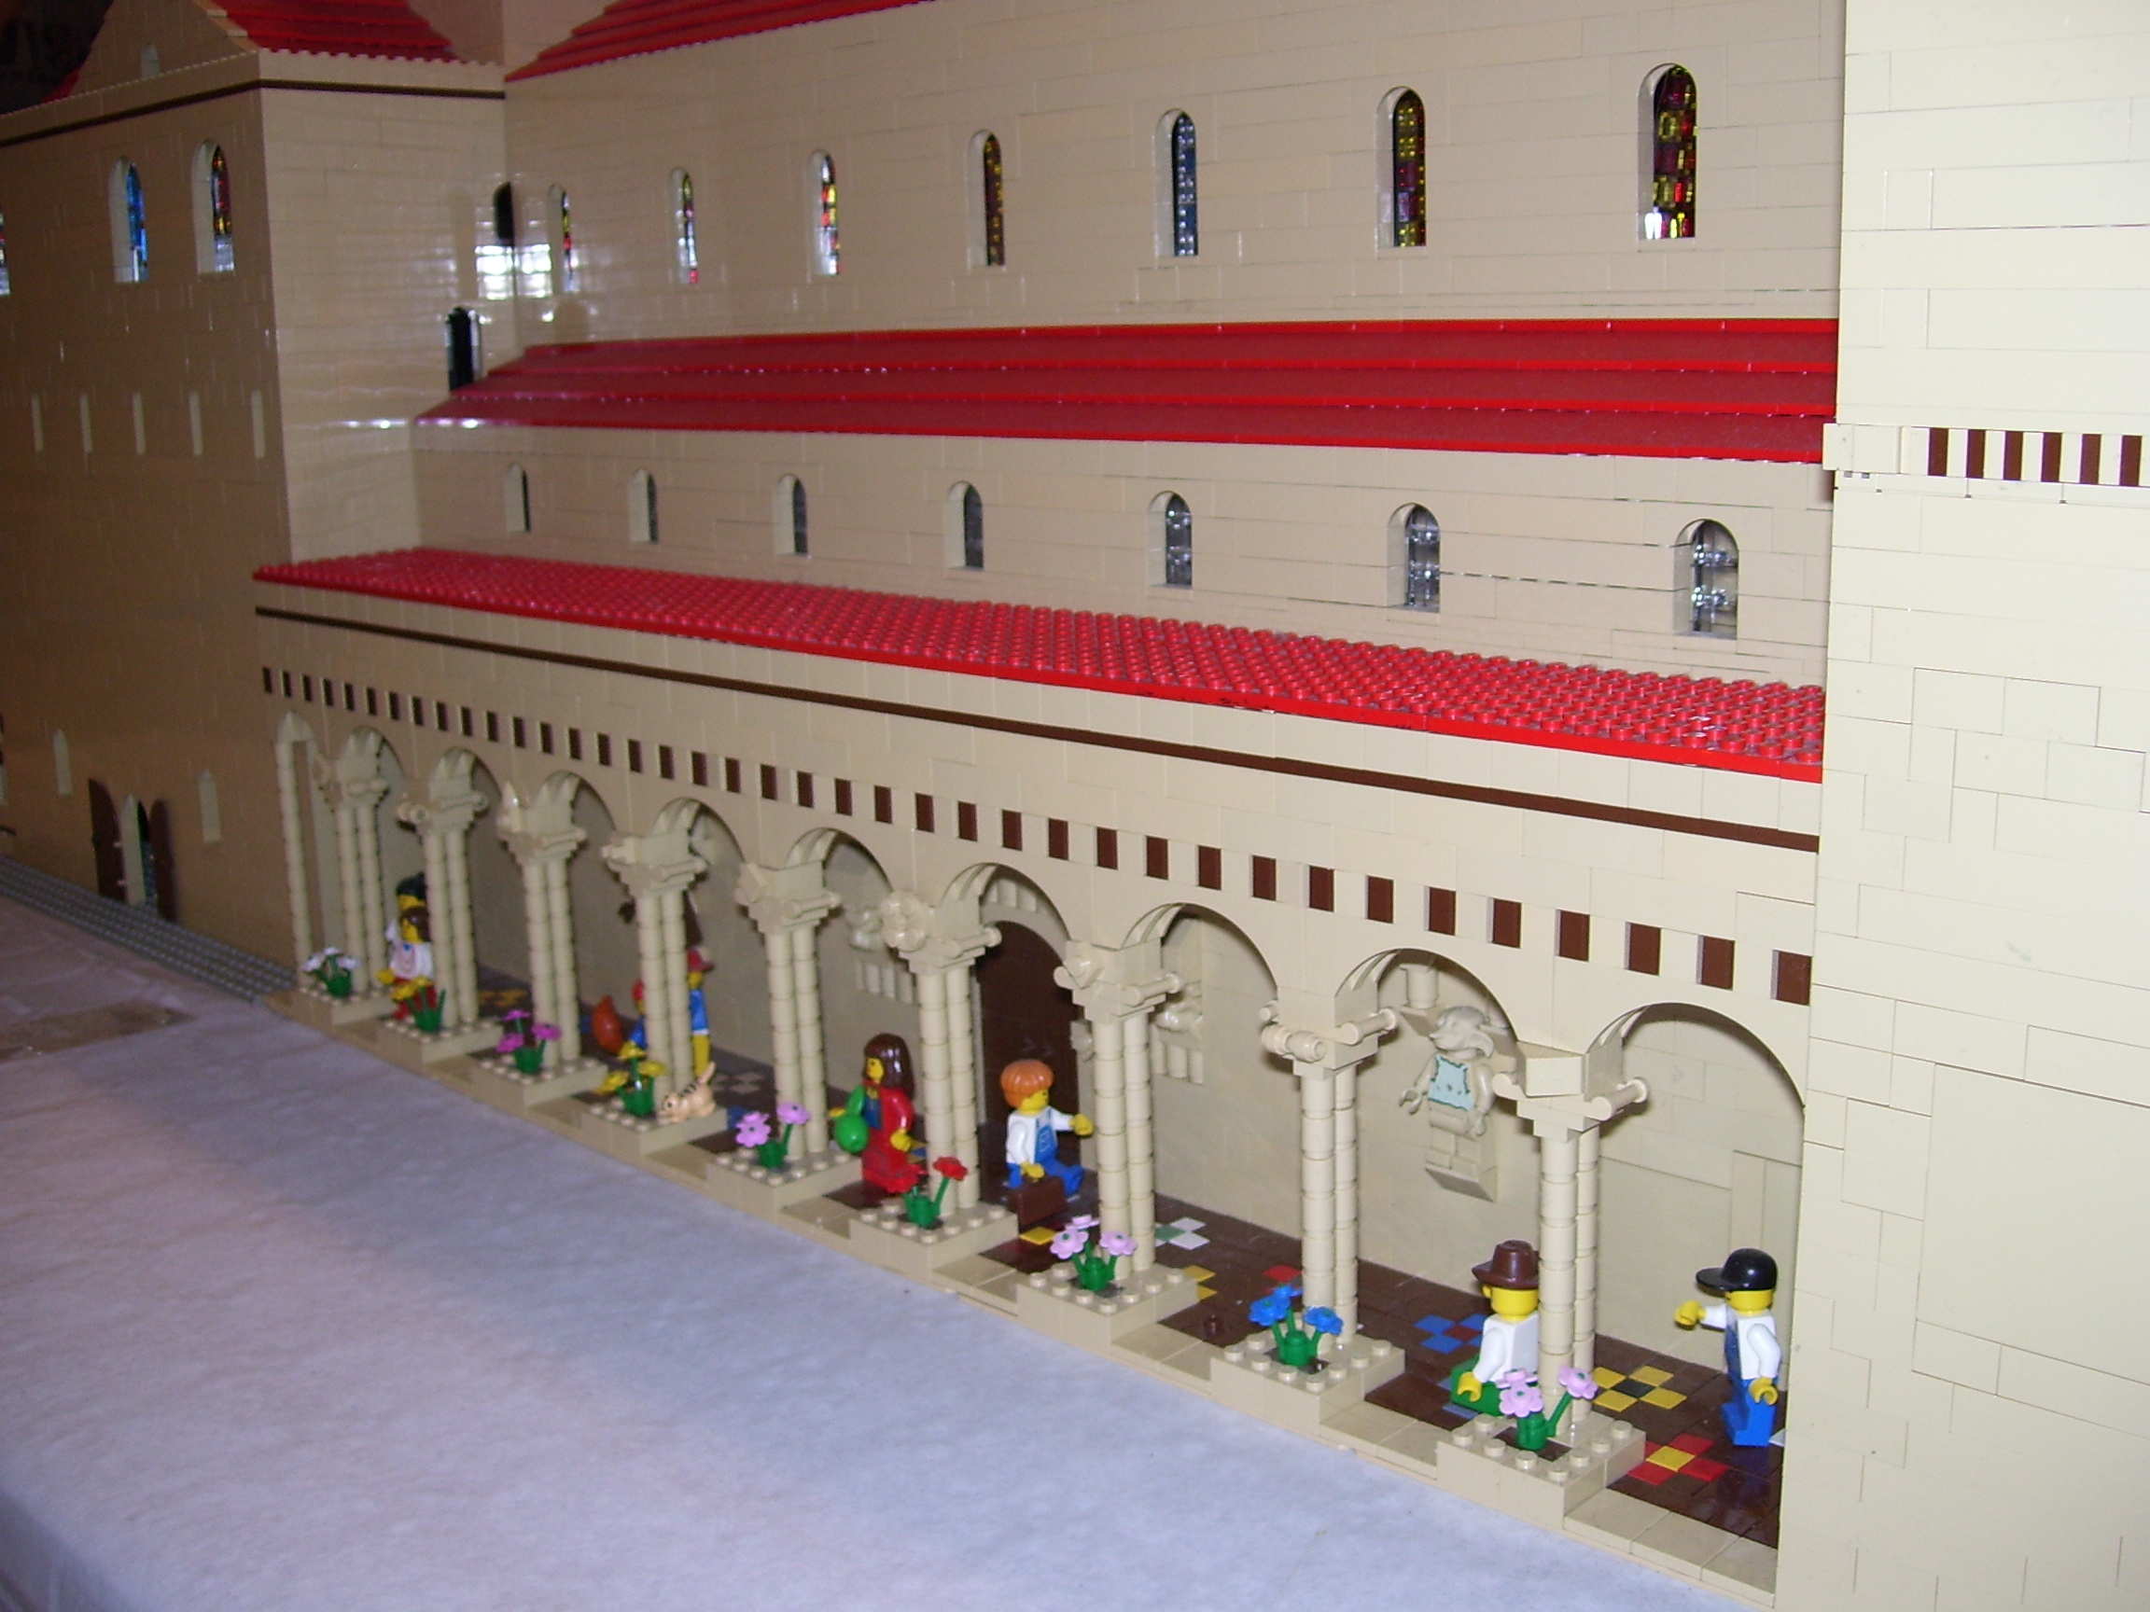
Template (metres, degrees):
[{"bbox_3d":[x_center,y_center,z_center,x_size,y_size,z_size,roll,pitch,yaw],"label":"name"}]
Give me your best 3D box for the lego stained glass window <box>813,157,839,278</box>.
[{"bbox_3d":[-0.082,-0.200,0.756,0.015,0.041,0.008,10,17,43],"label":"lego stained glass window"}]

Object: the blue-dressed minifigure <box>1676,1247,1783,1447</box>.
[{"bbox_3d":[0.140,0.115,0.481,0.022,0.043,0.024,0,14,9],"label":"blue-dressed minifigure"}]

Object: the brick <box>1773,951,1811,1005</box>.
[{"bbox_3d":[0.135,0.031,0.416,0.008,0.010,0.008,10,17,43],"label":"brick"}]

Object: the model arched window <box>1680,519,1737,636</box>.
[{"bbox_3d":[0.141,-0.051,0.493,0.016,0.026,0.007,10,19,43],"label":"model arched window"}]

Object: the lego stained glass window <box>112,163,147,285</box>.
[{"bbox_3d":[-0.374,-0.234,0.895,0.029,0.050,0.007,10,19,43],"label":"lego stained glass window"}]

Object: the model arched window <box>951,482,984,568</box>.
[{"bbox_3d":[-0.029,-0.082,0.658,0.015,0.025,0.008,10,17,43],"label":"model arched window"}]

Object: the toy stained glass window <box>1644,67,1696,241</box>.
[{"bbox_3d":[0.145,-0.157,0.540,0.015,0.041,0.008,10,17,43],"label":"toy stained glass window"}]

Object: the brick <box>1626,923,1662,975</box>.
[{"bbox_3d":[0.113,0.027,0.437,0.008,0.010,0.008,10,17,43],"label":"brick"}]

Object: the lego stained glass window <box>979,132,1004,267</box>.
[{"bbox_3d":[-0.025,-0.190,0.700,0.016,0.043,0.007,10,19,43],"label":"lego stained glass window"}]

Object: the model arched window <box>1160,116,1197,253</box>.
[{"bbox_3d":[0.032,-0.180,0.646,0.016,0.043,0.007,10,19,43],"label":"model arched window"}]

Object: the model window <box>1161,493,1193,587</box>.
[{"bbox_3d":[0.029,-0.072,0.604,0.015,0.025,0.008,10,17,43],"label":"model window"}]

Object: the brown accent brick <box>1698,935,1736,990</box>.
[{"bbox_3d":[0.124,0.030,0.425,0.008,0.010,0.008,10,19,43],"label":"brown accent brick"}]

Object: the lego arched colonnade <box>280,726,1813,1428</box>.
[{"bbox_3d":[-0.077,0.052,0.633,0.610,0.104,0.026,10,17,43],"label":"lego arched colonnade"}]

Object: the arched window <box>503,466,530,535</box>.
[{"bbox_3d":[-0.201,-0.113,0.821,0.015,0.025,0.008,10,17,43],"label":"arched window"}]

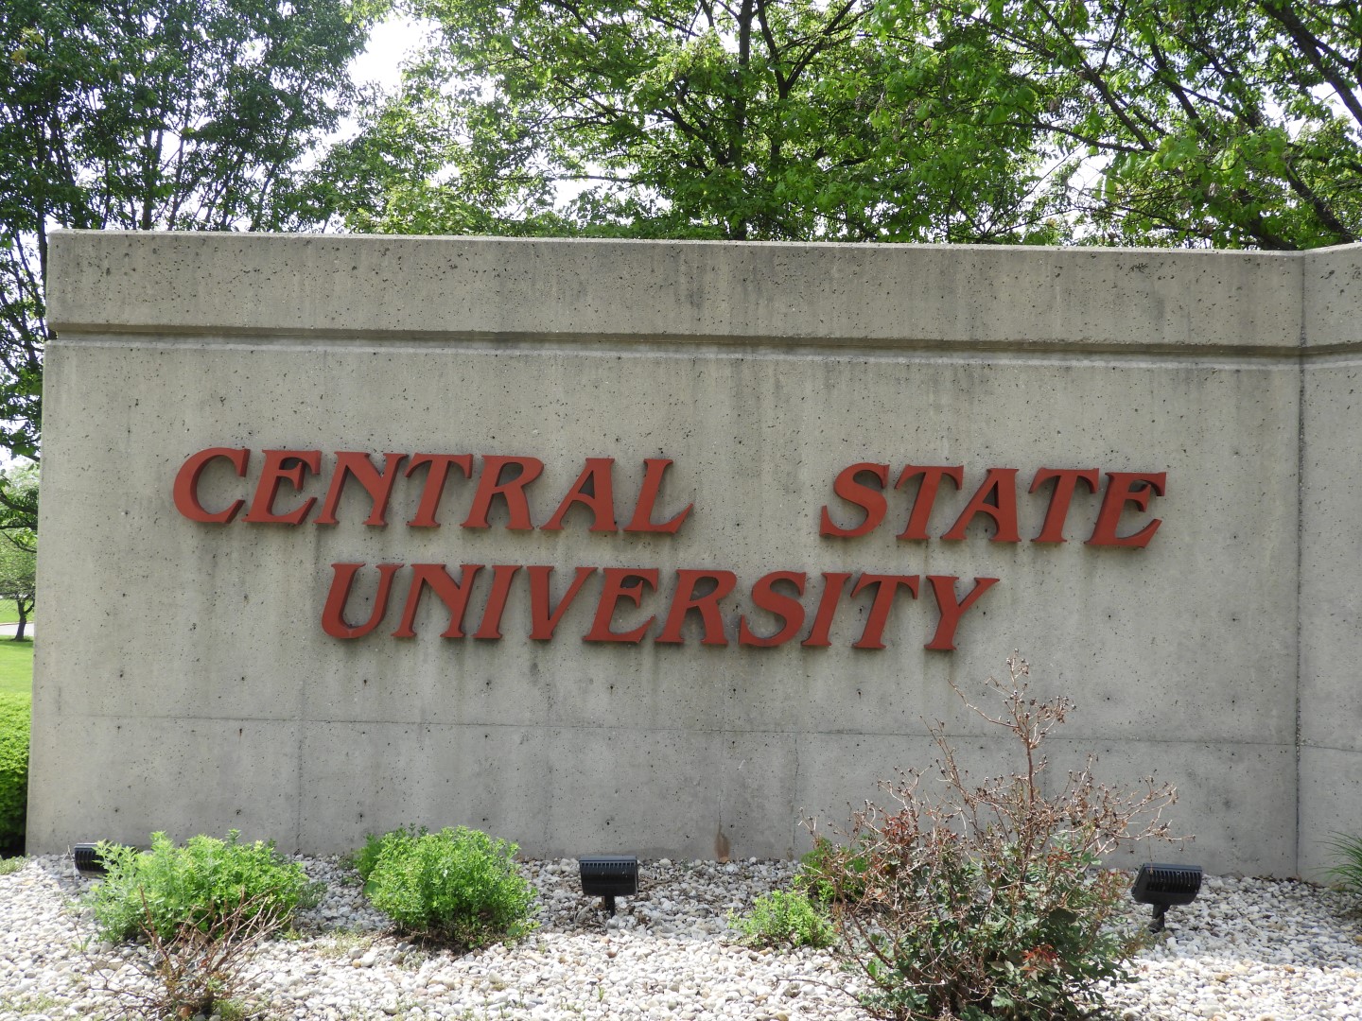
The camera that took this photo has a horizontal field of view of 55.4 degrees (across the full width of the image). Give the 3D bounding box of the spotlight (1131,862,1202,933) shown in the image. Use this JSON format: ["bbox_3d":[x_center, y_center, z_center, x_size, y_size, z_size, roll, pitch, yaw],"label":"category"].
[{"bbox_3d":[2.053,1.636,5.477,0.240,0.270,0.200,1,-2,-7],"label":"spotlight"}]

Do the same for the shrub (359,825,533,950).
[{"bbox_3d":[-0.952,1.513,5.395,0.698,0.388,0.642,1,-2,1],"label":"shrub"}]

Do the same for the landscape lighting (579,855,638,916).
[{"bbox_3d":[-0.301,1.582,5.501,0.240,0.256,0.200,1,-2,4],"label":"landscape lighting"}]

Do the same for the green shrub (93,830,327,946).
[{"bbox_3d":[-1.970,1.525,5.407,0.913,0.372,0.684,1,-2,1],"label":"green shrub"}]

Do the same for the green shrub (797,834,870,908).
[{"bbox_3d":[0.705,1.605,5.893,0.338,0.251,0.321,1,-2,1],"label":"green shrub"}]

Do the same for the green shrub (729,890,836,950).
[{"bbox_3d":[0.418,1.632,5.264,0.414,0.181,0.352,1,-2,1],"label":"green shrub"}]

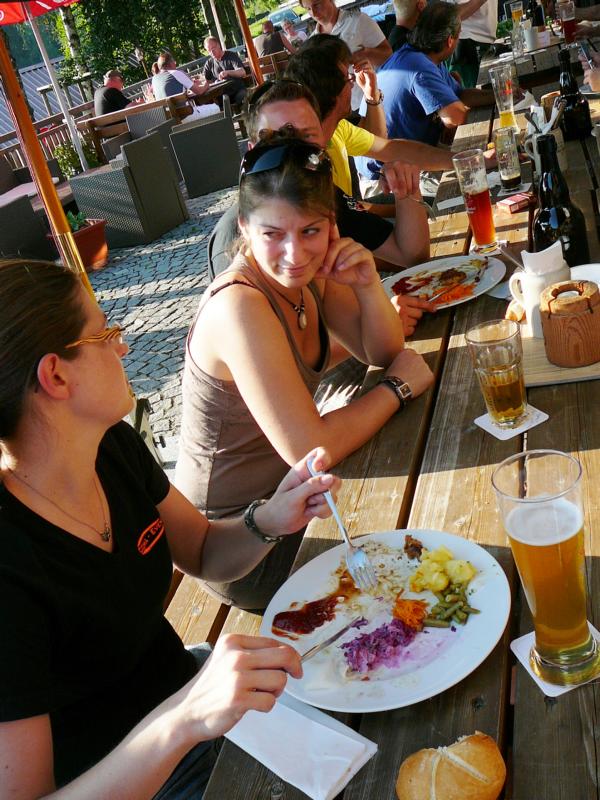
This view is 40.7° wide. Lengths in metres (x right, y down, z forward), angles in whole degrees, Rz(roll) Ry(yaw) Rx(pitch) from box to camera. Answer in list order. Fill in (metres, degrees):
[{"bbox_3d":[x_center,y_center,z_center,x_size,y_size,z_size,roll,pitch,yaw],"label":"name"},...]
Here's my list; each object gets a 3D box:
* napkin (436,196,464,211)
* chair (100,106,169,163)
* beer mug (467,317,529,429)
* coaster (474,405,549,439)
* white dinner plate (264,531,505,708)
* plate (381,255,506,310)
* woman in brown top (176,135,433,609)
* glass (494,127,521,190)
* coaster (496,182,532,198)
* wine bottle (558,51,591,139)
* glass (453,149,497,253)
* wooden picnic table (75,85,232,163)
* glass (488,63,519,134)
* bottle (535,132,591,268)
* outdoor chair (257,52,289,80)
[{"bbox_3d":[0.509,-0.618,2.504,0.162,0.006,0.086,-14,26,6],"label":"napkin"},{"bbox_3d":[-1.654,-2.707,8.806,0.570,0.790,0.600,-1,30,30],"label":"chair"},{"bbox_3d":[0.319,-0.037,1.277,0.083,0.163,0.083,-18,25,0],"label":"beer mug"},{"bbox_3d":[0.349,0.031,1.335,0.093,0.002,0.093,-24,27,-14],"label":"coaster"},{"bbox_3d":[0.100,0.263,0.982,0.307,0.027,0.307,-15,25,7],"label":"white dinner plate"},{"bbox_3d":[0.322,-0.262,1.891,0.320,0.027,0.320,-15,25,7],"label":"plate"},{"bbox_3d":[0.086,0.152,1.576,0.580,1.230,0.500,-7,28,21],"label":"woman in brown top"},{"bbox_3d":[0.637,-0.733,2.456,0.067,0.172,0.067,-18,25,0],"label":"glass"},{"bbox_3d":[0.654,-0.639,2.458,0.092,0.002,0.092,-2,30,31],"label":"coaster"},{"bbox_3d":[0.925,-1.041,2.754,0.092,0.287,0.092,-18,25,0],"label":"wine bottle"},{"bbox_3d":[0.449,-0.496,2.034,0.080,0.243,0.080,-18,26,0],"label":"glass"},{"bbox_3d":[-1.722,-3.636,10.842,2.079,0.860,1.250,2,32,36],"label":"wooden picnic table"},{"bbox_3d":[0.783,-1.132,3.081,0.082,0.238,0.082,-18,26,0],"label":"glass"},{"bbox_3d":[0.569,-0.440,1.794,0.115,0.290,0.115,-18,26,0],"label":"bottle"},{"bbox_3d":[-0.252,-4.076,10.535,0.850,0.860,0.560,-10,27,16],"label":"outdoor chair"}]

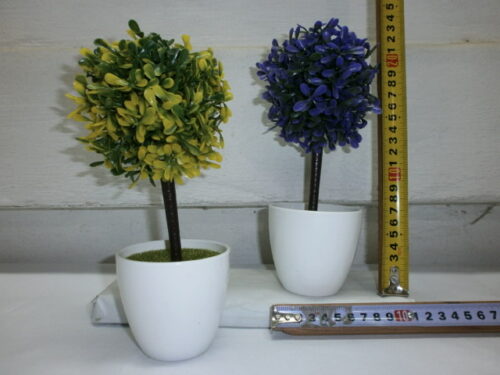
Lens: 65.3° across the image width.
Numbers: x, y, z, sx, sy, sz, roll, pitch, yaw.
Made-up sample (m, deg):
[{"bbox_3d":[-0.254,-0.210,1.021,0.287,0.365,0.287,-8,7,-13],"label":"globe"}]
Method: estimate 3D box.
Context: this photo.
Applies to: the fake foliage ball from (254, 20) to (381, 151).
[{"bbox_3d":[0.055,-0.082,0.323,0.104,0.107,0.104,0,5,0],"label":"fake foliage ball"}]

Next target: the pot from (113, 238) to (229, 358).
[{"bbox_3d":[-0.052,0.079,0.272,0.077,0.074,0.077,0,5,0],"label":"pot"}]

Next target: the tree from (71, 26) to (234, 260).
[{"bbox_3d":[-0.065,-0.029,0.264,0.109,0.159,0.109,0,5,0],"label":"tree"}]

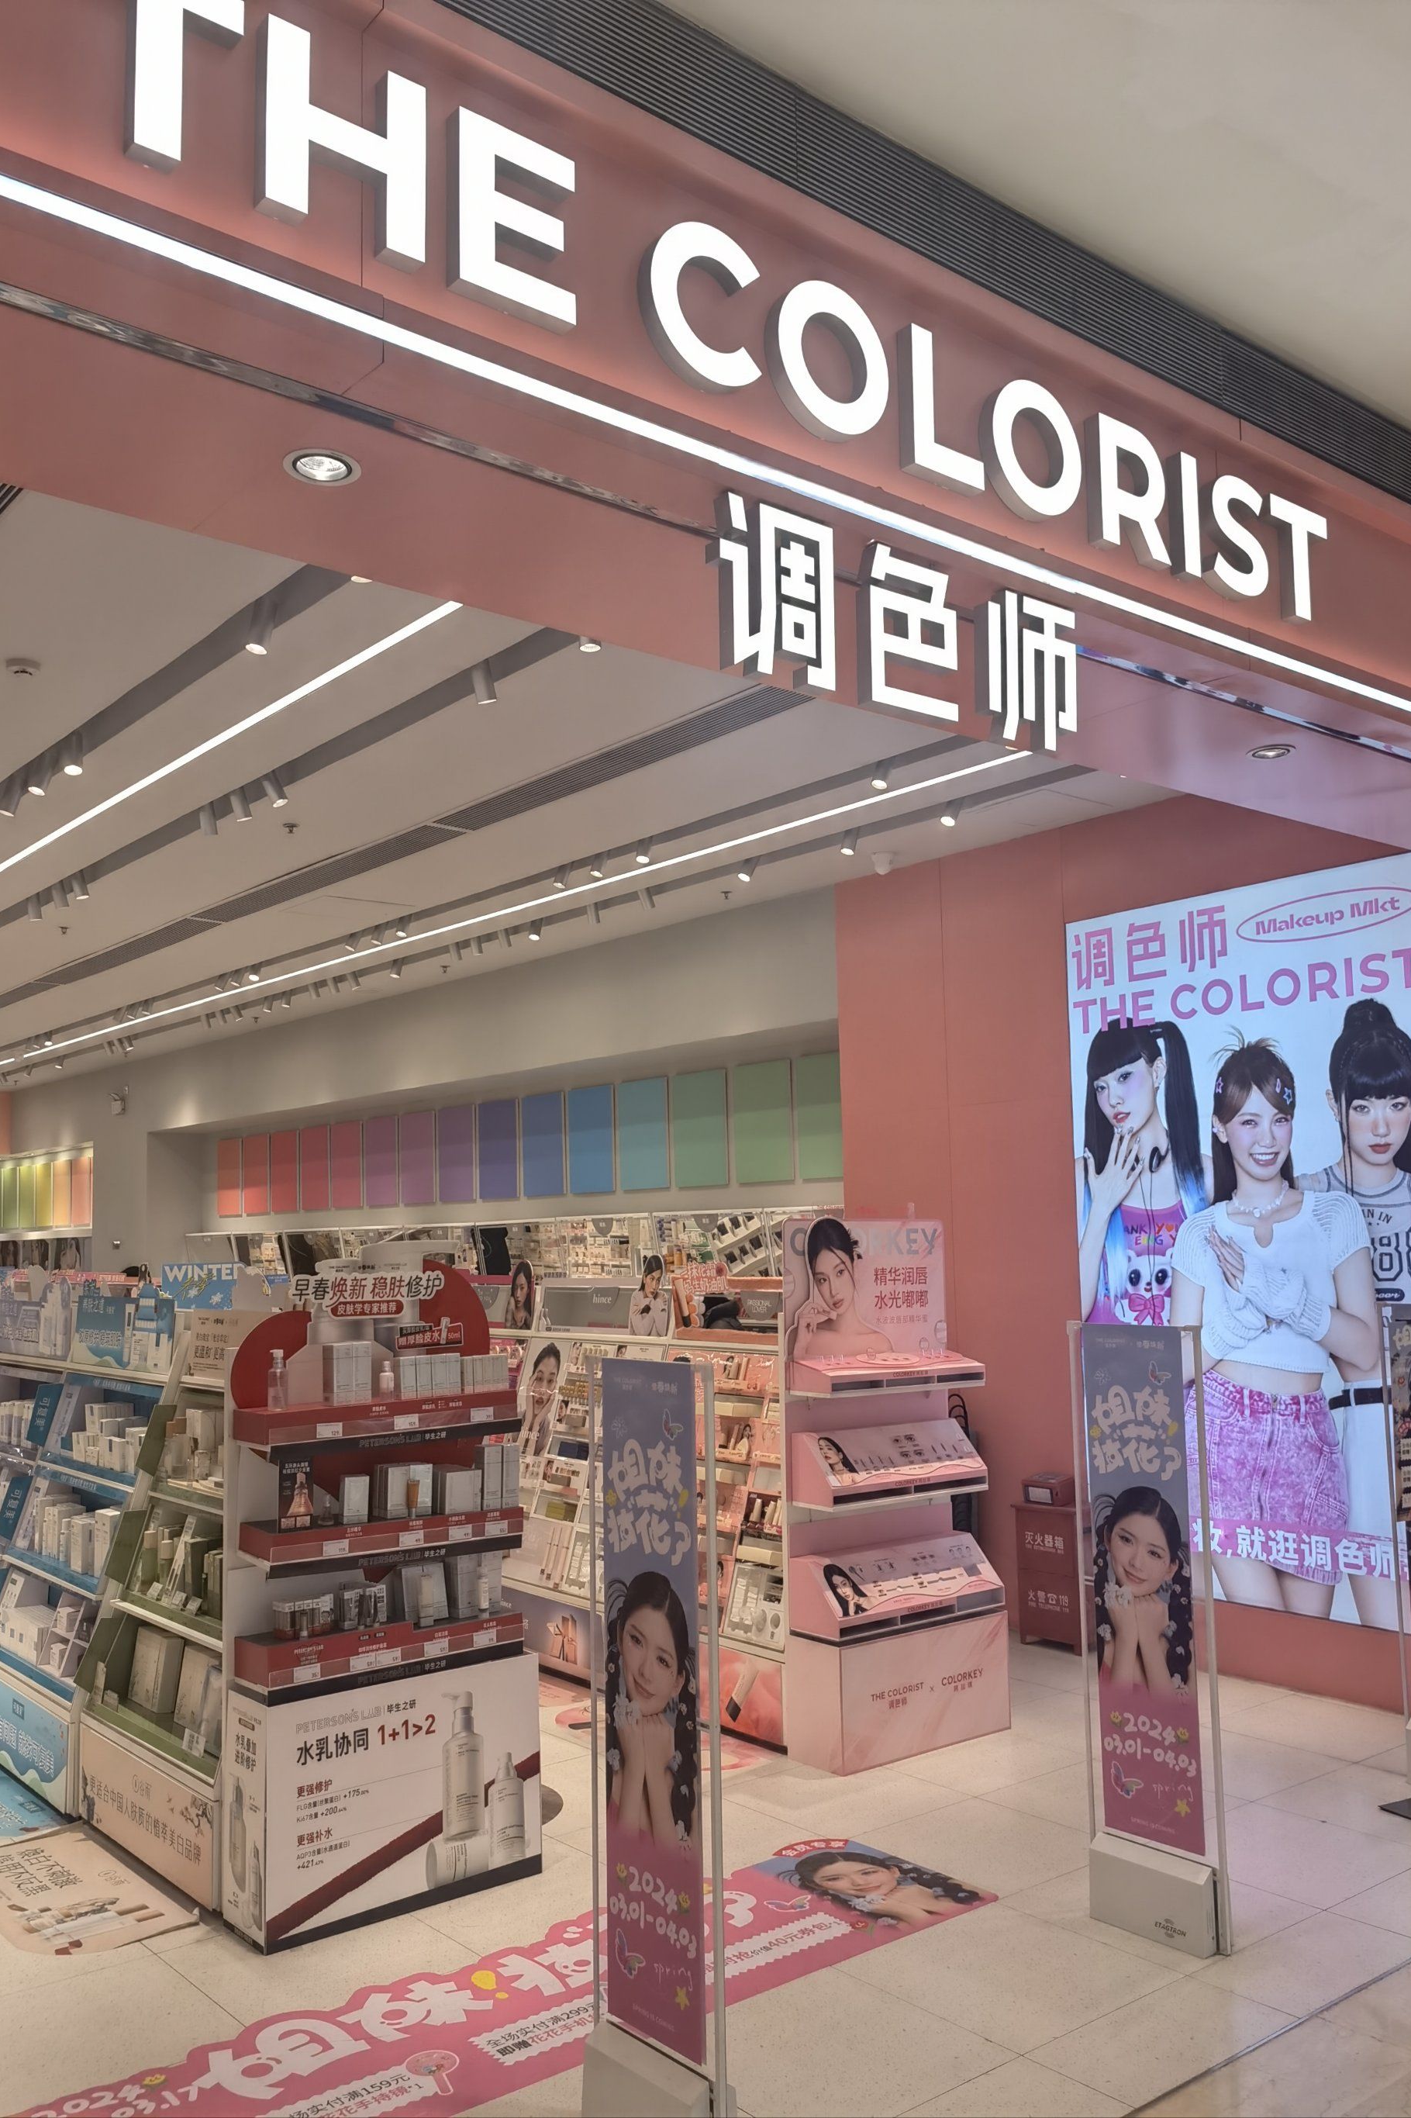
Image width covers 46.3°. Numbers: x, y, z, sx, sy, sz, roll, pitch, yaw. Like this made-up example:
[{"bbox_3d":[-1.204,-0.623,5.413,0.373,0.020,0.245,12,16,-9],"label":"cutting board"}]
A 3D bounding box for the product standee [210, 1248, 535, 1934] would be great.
[{"bbox_3d":[-0.887,1.443,4.620,0.837,1.722,0.280,4,-8,-39],"label":"product standee"}]

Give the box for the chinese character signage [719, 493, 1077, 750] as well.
[{"bbox_3d":[0.412,-0.853,3.350,1.022,0.335,0.043,4,-8,-39],"label":"chinese character signage"}]

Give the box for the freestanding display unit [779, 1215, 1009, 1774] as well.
[{"bbox_3d":[0.674,1.493,5.916,0.814,1.840,0.305,4,-8,-39],"label":"freestanding display unit"}]

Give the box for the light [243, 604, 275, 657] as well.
[{"bbox_3d":[-1.282,-1.251,4.787,0.075,0.165,0.075,17,-7,-36],"label":"light"}]

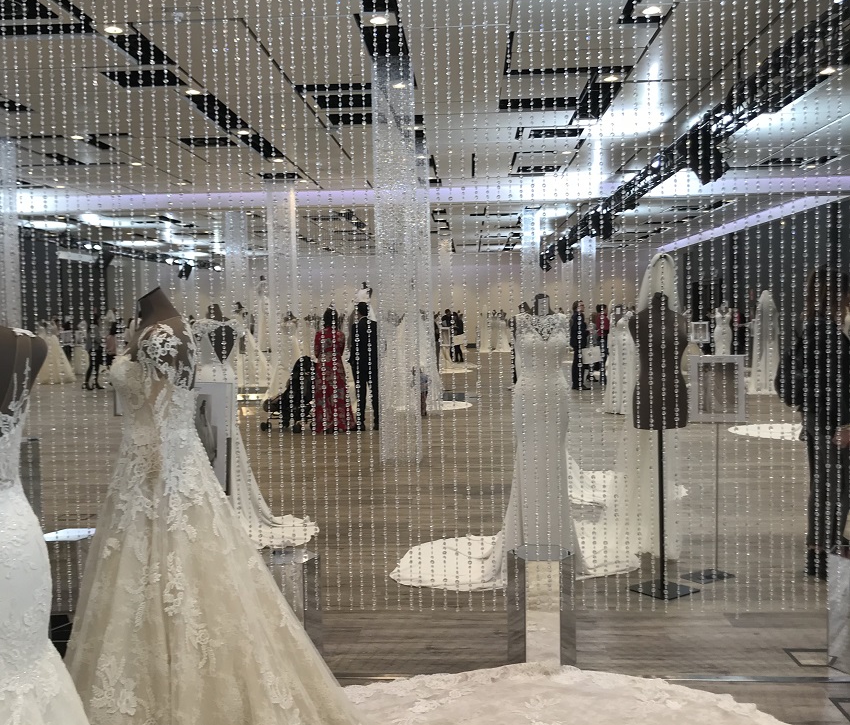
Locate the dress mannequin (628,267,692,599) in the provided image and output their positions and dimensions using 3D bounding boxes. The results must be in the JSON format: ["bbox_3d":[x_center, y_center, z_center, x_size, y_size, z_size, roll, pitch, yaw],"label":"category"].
[{"bbox_3d":[1.278,0.419,4.899,0.360,1.620,0.290,-3,3,-27],"label":"dress mannequin"}]

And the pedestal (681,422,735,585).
[{"bbox_3d":[1.589,0.771,5.152,0.270,0.880,0.165,-3,3,-31],"label":"pedestal"}]

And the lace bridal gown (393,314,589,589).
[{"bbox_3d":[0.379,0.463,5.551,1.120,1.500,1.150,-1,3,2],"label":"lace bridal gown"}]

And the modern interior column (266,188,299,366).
[{"bbox_3d":[-2.779,-1.417,17.748,0.450,4.136,0.450,-1,3,3],"label":"modern interior column"}]

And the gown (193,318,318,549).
[{"bbox_3d":[-1.242,0.445,6.500,0.880,1.500,1.120,-3,3,-27],"label":"gown"}]

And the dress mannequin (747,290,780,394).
[{"bbox_3d":[6.096,-0.372,16.508,0.600,1.850,0.750,0,3,11],"label":"dress mannequin"}]

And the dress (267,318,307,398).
[{"bbox_3d":[-2.529,-0.044,16.617,0.800,1.500,0.850,-1,3,-6],"label":"dress"}]

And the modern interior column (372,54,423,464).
[{"bbox_3d":[-0.290,-1.044,9.479,0.420,4.136,0.420,-1,3,3],"label":"modern interior column"}]

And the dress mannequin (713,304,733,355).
[{"bbox_3d":[5.313,-0.233,16.314,0.420,1.620,0.420,0,3,11],"label":"dress mannequin"}]

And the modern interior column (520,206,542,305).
[{"bbox_3d":[2.608,-1.754,22.442,0.450,4.136,0.450,-1,3,3],"label":"modern interior column"}]

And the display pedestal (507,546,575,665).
[{"bbox_3d":[0.514,1.054,4.014,0.297,0.470,0.260,-1,3,8],"label":"display pedestal"}]

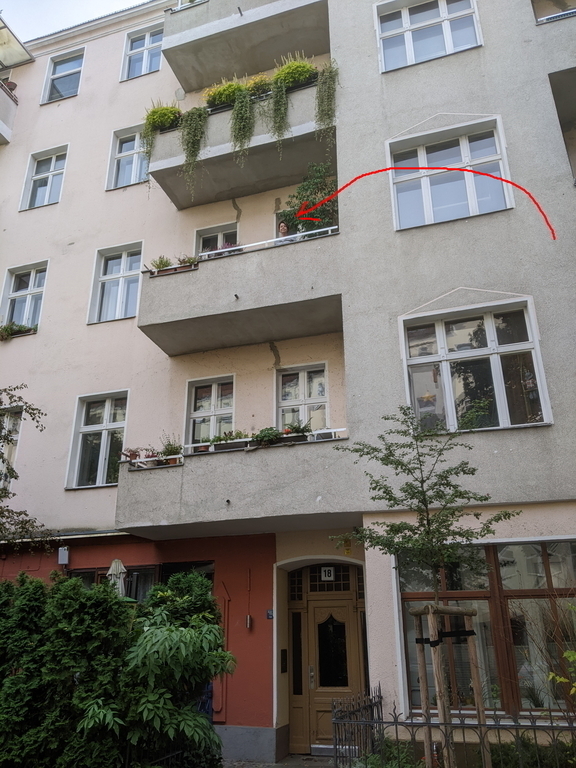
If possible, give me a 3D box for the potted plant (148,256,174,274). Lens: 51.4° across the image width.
[{"bbox_3d":[-2.349,-2.175,11.149,0.500,0.380,0.280,-7,-23,16],"label":"potted plant"}]

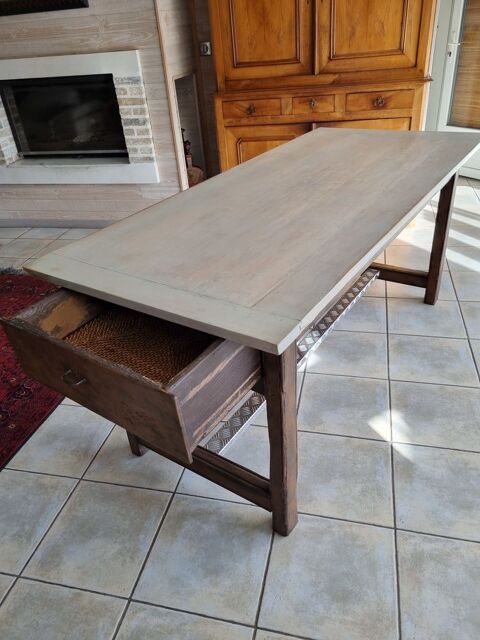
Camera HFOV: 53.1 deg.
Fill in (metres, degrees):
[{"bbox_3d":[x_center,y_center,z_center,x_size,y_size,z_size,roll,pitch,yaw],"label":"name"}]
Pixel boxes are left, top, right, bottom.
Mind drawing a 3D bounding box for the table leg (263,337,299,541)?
[{"bbox_3d":[0.108,0.291,1.227,0.050,0.750,0.064,16,38,31],"label":"table leg"}]

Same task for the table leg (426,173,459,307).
[{"bbox_3d":[0.940,-0.411,2.235,0.050,0.750,0.064,16,38,31],"label":"table leg"}]

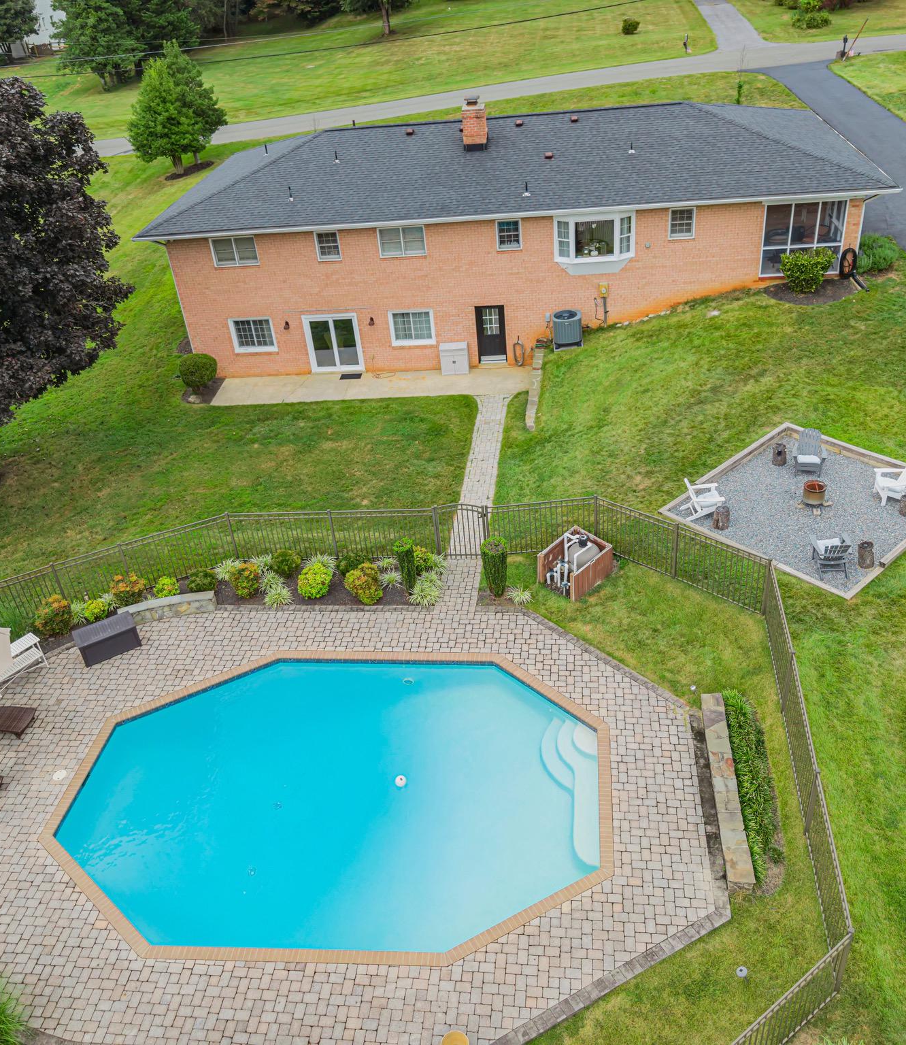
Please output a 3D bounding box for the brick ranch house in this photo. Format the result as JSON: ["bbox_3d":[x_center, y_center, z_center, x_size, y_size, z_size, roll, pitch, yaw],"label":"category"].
[{"bbox_3d":[2.034,-11.612,35.364,23.632,8.046,12.079,-1,33,7],"label":"brick ranch house"}]

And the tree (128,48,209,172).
[{"bbox_3d":[-15.450,-21.817,51.867,4.278,5.980,4.278,-6,33,0],"label":"tree"}]

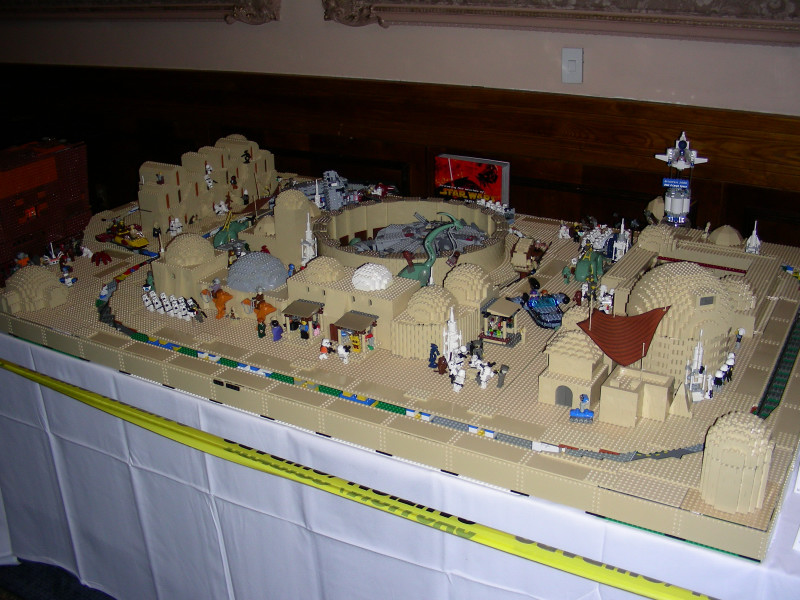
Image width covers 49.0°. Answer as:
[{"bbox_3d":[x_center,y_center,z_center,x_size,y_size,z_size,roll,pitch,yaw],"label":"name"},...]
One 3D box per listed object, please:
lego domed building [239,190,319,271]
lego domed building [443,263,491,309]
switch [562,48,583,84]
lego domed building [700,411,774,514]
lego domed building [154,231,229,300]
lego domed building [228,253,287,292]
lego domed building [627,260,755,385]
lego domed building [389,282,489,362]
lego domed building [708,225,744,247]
[{"bbox_3d":[-0.286,-0.194,2.220,0.184,0.200,0.144,11,27,28],"label":"lego domed building"},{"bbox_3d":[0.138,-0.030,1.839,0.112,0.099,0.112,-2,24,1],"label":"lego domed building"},{"bbox_3d":[0.548,-0.744,2.796,0.070,0.115,0.010,12,27,29],"label":"switch"},{"bbox_3d":[0.484,0.221,1.259,0.099,0.138,0.099,11,27,28],"label":"lego domed building"},{"bbox_3d":[-0.489,-0.088,2.069,0.136,0.141,0.130,11,27,28],"label":"lego domed building"},{"bbox_3d":[-0.322,-0.073,1.969,0.136,0.067,0.136,-2,24,1],"label":"lego domed building"},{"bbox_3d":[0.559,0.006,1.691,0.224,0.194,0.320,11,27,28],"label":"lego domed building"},{"bbox_3d":[0.071,0.036,1.747,0.132,0.128,0.131,11,27,28],"label":"lego domed building"},{"bbox_3d":[0.827,-0.168,2.221,0.092,0.040,0.093,11,27,28],"label":"lego domed building"}]

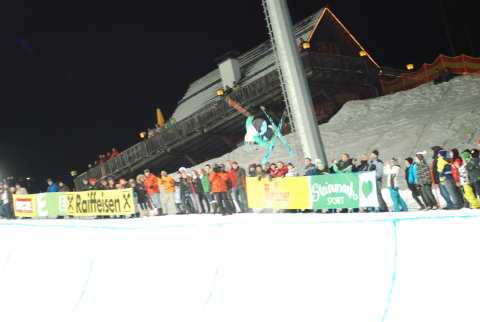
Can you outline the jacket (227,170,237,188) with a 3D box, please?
[{"bbox_3d":[-0.238,0.578,46.300,0.350,0.700,0.520,1,-19,-41],"label":"jacket"}]

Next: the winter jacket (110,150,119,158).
[{"bbox_3d":[-9.216,-0.257,103.000,0.620,0.720,0.420,-17,-14,17],"label":"winter jacket"}]

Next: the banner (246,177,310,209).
[{"bbox_3d":[1.203,1.013,44.516,0.050,1.000,3.758,-5,1,-30],"label":"banner"}]

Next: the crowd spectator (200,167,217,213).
[{"bbox_3d":[-1.101,1.036,49.429,0.420,1.716,0.520,3,-22,-44],"label":"crowd spectator"}]

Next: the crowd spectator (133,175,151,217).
[{"bbox_3d":[-3.654,1.304,53.000,0.550,1.630,0.420,-9,-14,-14],"label":"crowd spectator"}]

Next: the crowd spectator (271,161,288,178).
[{"bbox_3d":[1.488,0.853,45.211,0.580,1.762,0.550,-24,-19,35],"label":"crowd spectator"}]

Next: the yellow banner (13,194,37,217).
[{"bbox_3d":[-9.558,1.983,62.343,0.050,1.000,2.610,-4,0,-30],"label":"yellow banner"}]

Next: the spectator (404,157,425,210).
[{"bbox_3d":[5.126,0.646,41.200,0.420,1.620,0.520,-7,-15,-22],"label":"spectator"}]

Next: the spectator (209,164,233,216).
[{"bbox_3d":[-0.645,1.001,47.600,0.680,1.770,0.520,-15,-14,11],"label":"spectator"}]

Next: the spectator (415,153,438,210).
[{"bbox_3d":[5.176,0.541,38.929,0.450,1.717,0.550,-23,-18,31],"label":"spectator"}]

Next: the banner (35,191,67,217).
[{"bbox_3d":[-8.285,1.919,61.632,0.040,1.045,3.606,-4,-1,-30],"label":"banner"}]

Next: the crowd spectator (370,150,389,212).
[{"bbox_3d":[4.028,0.592,40.500,0.420,1.820,0.580,-7,-15,-22],"label":"crowd spectator"}]

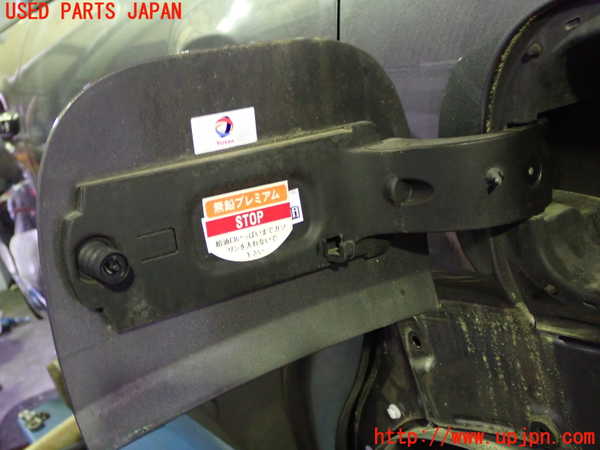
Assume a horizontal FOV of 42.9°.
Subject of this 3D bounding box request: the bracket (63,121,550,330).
[{"bbox_3d":[0.018,-0.006,0.342,0.235,0.066,0.061,-14,15,-29],"label":"bracket"}]

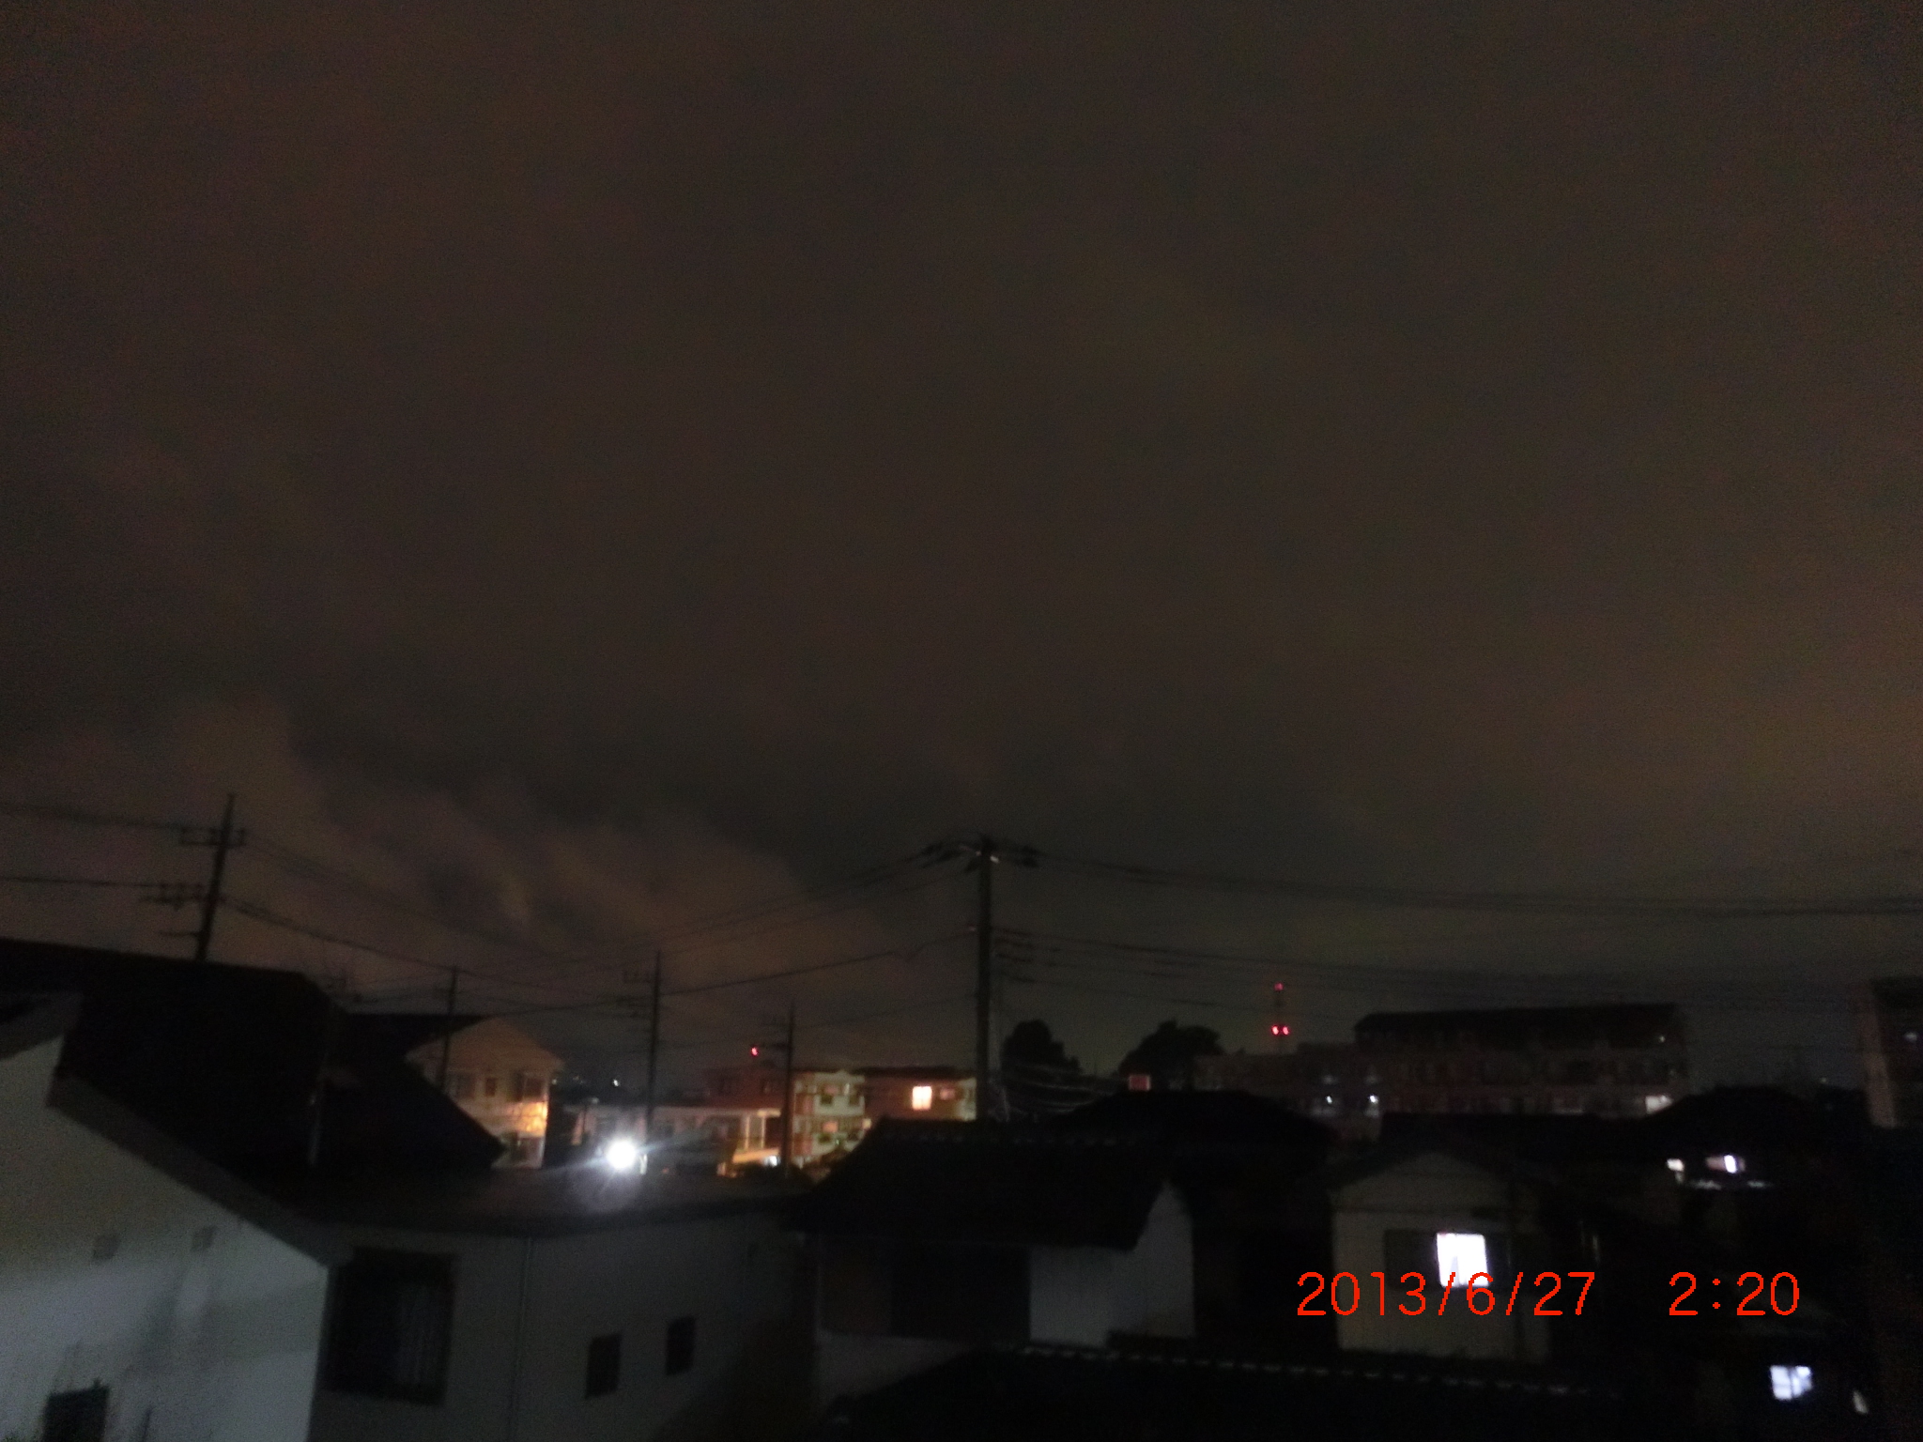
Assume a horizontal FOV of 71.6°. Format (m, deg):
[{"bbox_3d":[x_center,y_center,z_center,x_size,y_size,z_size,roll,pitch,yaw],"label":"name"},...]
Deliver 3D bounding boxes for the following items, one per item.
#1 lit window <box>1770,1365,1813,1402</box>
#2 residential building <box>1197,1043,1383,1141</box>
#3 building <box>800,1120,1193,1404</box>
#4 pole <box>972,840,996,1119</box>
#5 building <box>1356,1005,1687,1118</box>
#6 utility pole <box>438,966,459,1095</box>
[{"bbox_3d":[16.198,12.927,26.026,0.821,0.747,0.100,-6,-18,22],"label":"lit window"},{"bbox_3d":[27.835,31.943,110.114,14.563,9.194,9.000,-6,-18,22],"label":"residential building"},{"bbox_3d":[0.704,8.275,16.557,4.200,6.500,4.700,-6,-18,22],"label":"building"},{"bbox_3d":[0.402,7.845,22.588,0.330,12.000,0.330,-6,-18,22],"label":"pole"},{"bbox_3d":[43.894,28.880,104.015,23.220,11.925,9.000,-6,-18,22],"label":"building"},{"bbox_3d":[-18.633,13.963,47.531,0.300,10.300,0.300,-6,-18,22],"label":"utility pole"}]

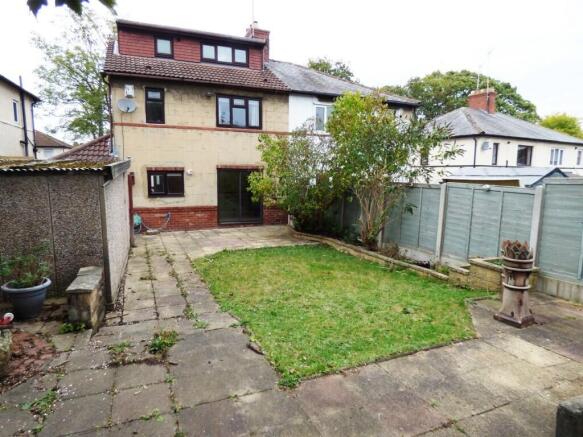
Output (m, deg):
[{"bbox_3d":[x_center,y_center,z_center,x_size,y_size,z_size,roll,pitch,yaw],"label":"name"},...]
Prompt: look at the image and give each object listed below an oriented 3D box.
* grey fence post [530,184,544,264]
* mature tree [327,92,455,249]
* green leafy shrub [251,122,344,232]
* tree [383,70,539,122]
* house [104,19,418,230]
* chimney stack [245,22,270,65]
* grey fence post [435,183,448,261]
[{"bbox_3d":[3.957,0.328,5.446,0.110,1.673,0.110,-3,8,-25],"label":"grey fence post"},{"bbox_3d":[2.599,-1.230,8.686,2.912,3.935,2.400,0,7,0],"label":"mature tree"},{"bbox_3d":[0.120,-1.250,10.600,2.800,3.400,2.500,0,7,0],"label":"green leafy shrub"},{"bbox_3d":[21.210,-10.535,41.096,17.000,14.493,15.000,0,7,0],"label":"tree"},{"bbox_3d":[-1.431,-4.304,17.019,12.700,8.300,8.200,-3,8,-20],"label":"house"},{"bbox_3d":[-1.506,-8.464,16.435,0.850,1.950,1.050,-3,8,-20],"label":"chimney stack"},{"bbox_3d":[3.165,0.115,7.094,0.110,1.675,0.110,-3,8,-25],"label":"grey fence post"}]

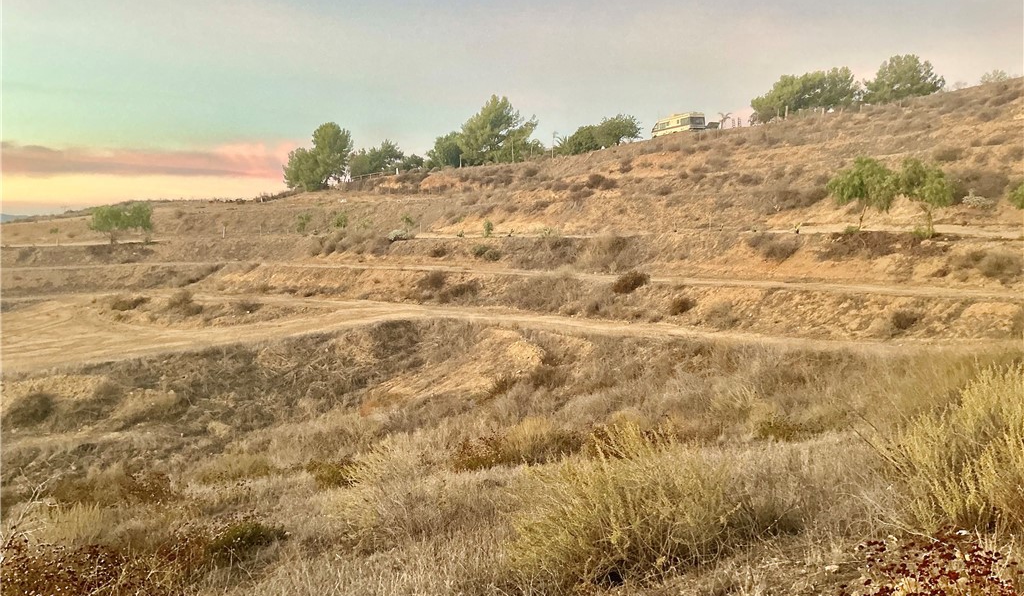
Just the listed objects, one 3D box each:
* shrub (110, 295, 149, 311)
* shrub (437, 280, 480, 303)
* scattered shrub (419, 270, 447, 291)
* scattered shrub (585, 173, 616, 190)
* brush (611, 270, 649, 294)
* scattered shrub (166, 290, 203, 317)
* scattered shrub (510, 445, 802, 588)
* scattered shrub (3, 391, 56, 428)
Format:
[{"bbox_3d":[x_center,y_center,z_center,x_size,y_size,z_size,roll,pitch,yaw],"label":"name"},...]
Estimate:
[{"bbox_3d":[-21.704,0.255,47.000,2.100,0.900,1.700,0,5,0],"label":"shrub"},{"bbox_3d":[-2.939,-0.357,45.500,2.300,1.150,1.800,0,5,0],"label":"shrub"},{"bbox_3d":[-4.463,-0.982,46.500,1.500,1.100,1.300,0,5,0],"label":"scattered shrub"},{"bbox_3d":[9.076,-11.815,84.000,2.900,1.700,2.400,0,5,0],"label":"scattered shrub"},{"bbox_3d":[5.958,-0.786,42.000,1.850,1.150,1.600,0,5,0],"label":"brush"},{"bbox_3d":[-17.792,0.299,45.000,1.900,1.350,1.600,0,5,0],"label":"scattered shrub"},{"bbox_3d":[0.936,1.398,5.400,1.850,0.820,1.400,0,5,0],"label":"scattered shrub"},{"bbox_3d":[-13.398,3.096,23.000,1.350,1.000,1.200,0,5,0],"label":"scattered shrub"}]

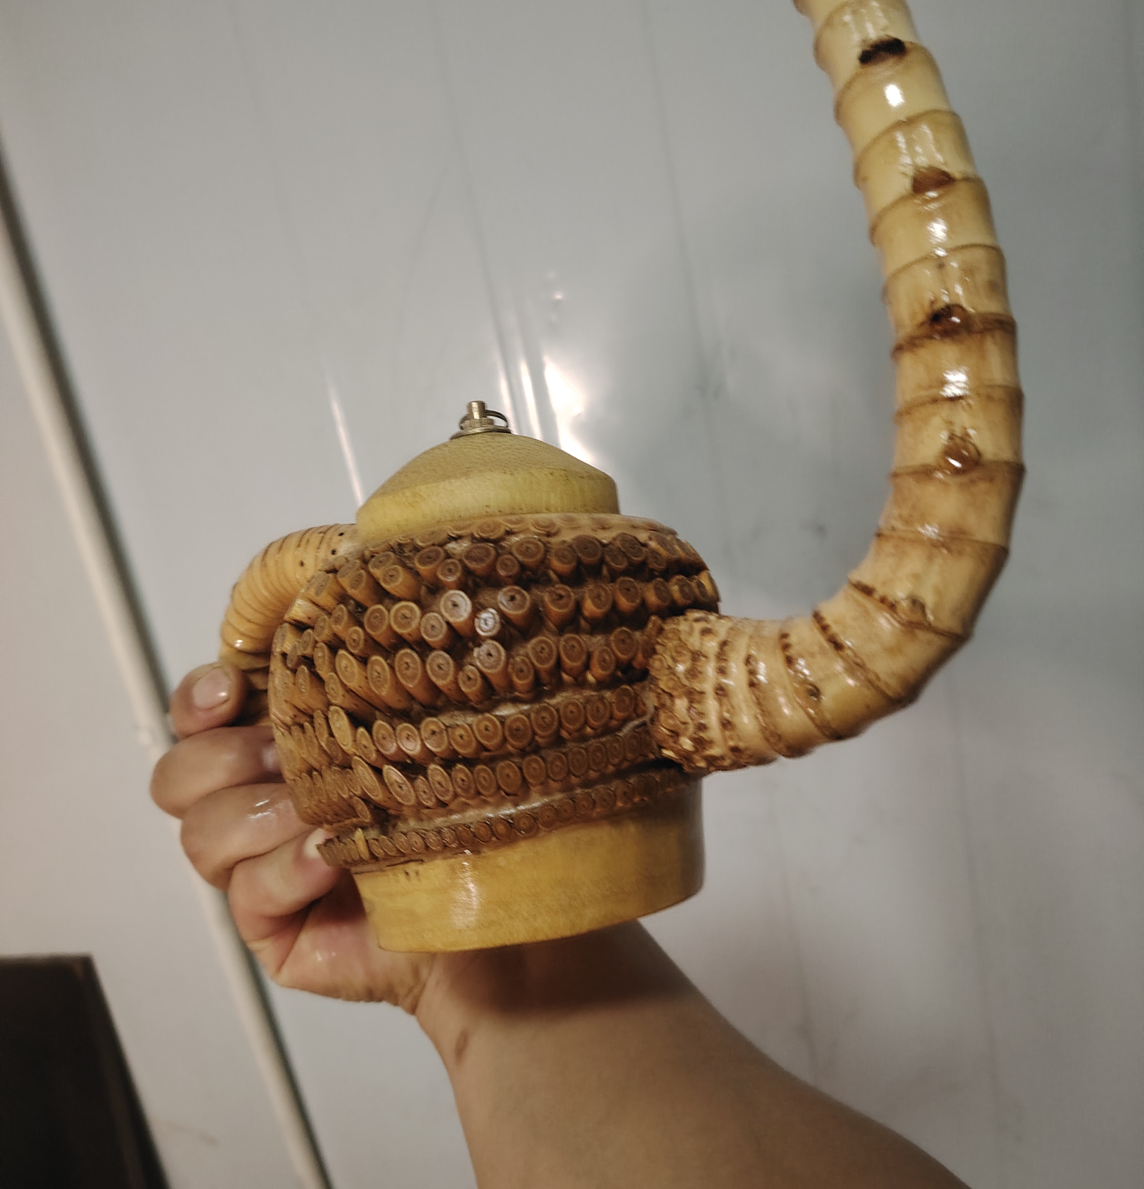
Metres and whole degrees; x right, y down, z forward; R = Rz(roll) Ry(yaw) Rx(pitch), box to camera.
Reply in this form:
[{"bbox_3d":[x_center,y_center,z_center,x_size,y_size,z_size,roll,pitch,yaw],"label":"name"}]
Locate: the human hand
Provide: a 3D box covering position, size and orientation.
[{"bbox_3d":[-0.084,0.072,0.352,0.080,0.100,0.105,-17,5,-40],"label":"human hand"}]

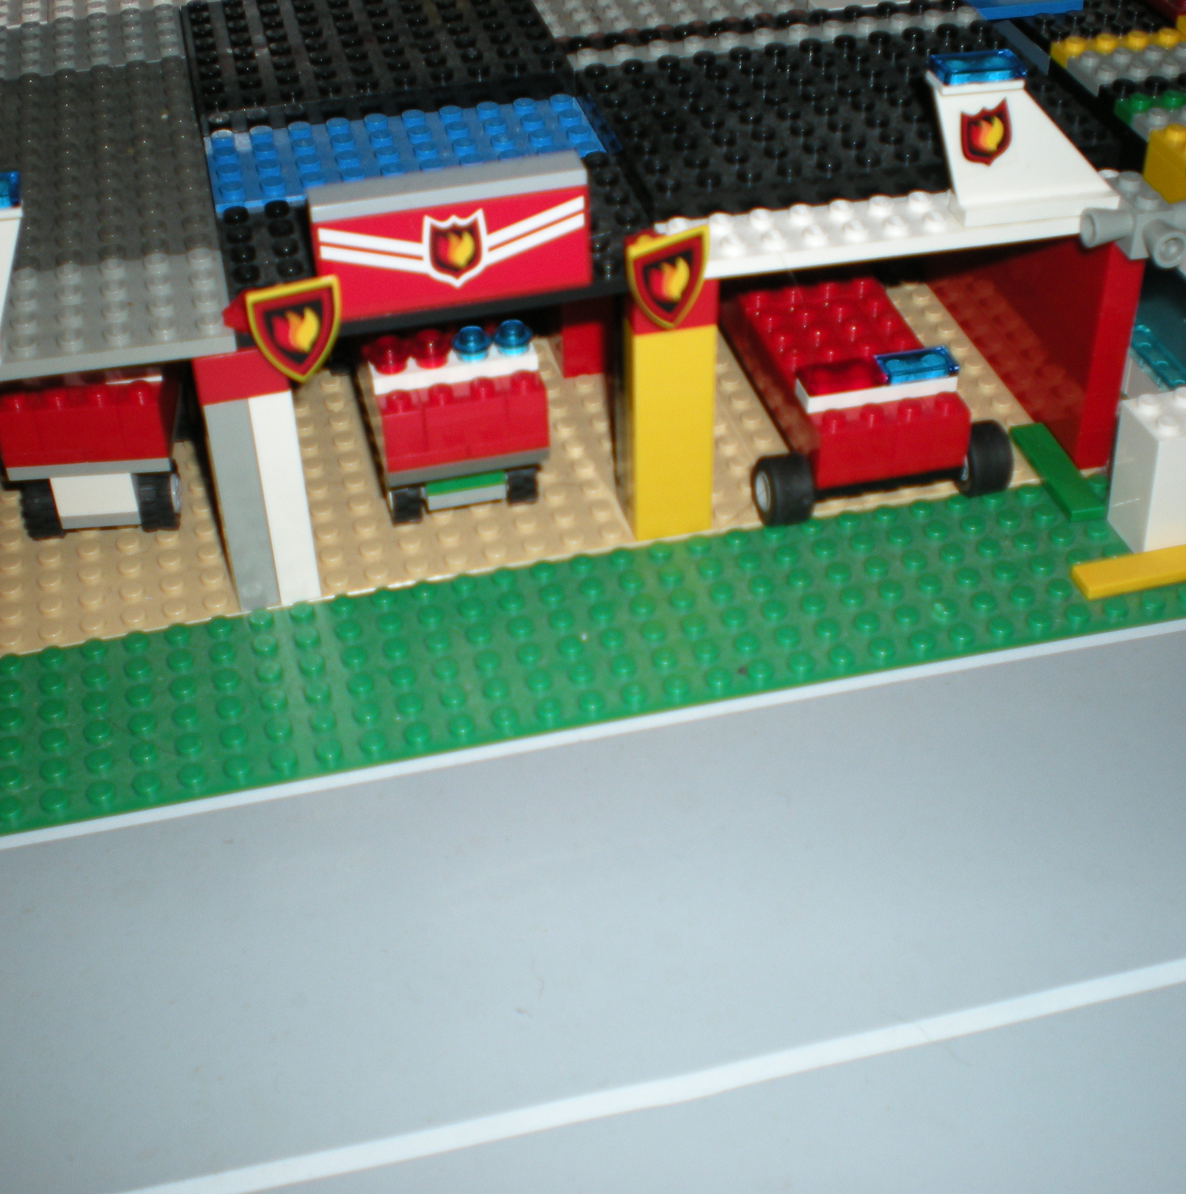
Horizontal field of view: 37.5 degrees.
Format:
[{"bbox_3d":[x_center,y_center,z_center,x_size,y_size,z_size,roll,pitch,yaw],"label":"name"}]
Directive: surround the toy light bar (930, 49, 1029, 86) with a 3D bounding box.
[{"bbox_3d":[0.069,-0.095,0.313,0.016,0.003,0.008,-8,39,-8],"label":"toy light bar"}]

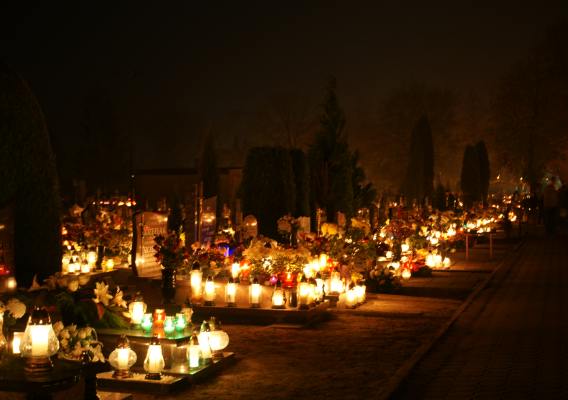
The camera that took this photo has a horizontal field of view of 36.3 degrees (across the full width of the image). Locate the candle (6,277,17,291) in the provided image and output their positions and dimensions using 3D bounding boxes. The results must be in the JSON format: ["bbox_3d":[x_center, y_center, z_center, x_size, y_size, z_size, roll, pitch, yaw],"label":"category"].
[{"bbox_3d":[-2.610,0.802,8.300,0.096,0.130,0.096,0,1,-17],"label":"candle"}]

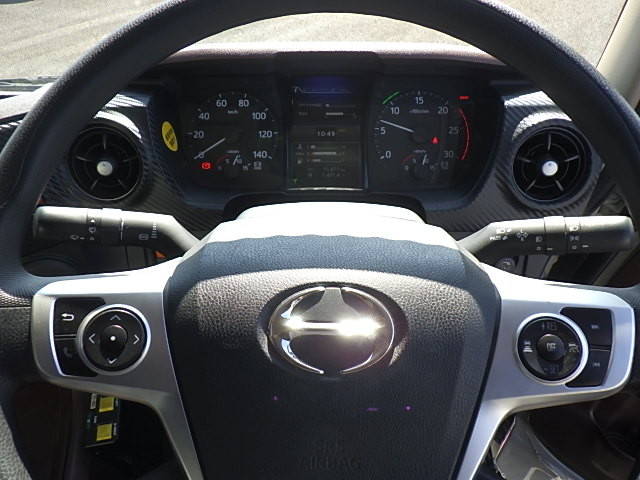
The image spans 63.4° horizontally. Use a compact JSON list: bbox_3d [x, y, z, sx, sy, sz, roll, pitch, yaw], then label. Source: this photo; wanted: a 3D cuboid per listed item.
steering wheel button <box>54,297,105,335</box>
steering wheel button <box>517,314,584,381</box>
[{"bbox_3d":[-0.150,0.047,0.321,0.031,0.009,0.024,0,80,0],"label":"steering wheel button"},{"bbox_3d":[0.143,0.067,0.321,0.040,0.011,0.039,0,80,0],"label":"steering wheel button"}]

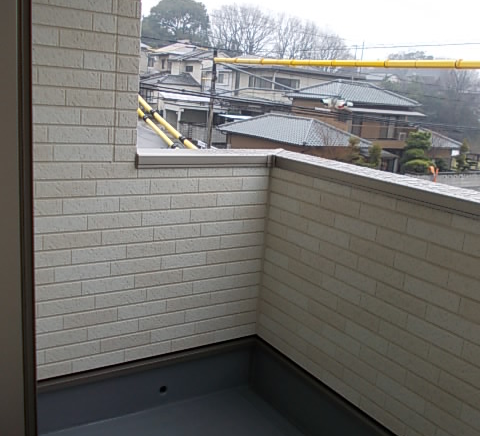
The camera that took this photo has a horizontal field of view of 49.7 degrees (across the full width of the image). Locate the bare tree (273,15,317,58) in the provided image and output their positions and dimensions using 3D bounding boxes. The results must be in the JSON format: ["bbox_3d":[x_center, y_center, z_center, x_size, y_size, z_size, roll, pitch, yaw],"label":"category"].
[{"bbox_3d":[8.356,-26.005,77.993,7.199,8.713,7.199,4,13,0],"label":"bare tree"}]

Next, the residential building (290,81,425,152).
[{"bbox_3d":[9.192,-7.253,41.103,8.600,6.900,6.100,-4,16,-33],"label":"residential building"}]

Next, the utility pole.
[{"bbox_3d":[-1.636,-5.060,28.120,0.320,7.936,0.320,4,13,0],"label":"utility pole"}]

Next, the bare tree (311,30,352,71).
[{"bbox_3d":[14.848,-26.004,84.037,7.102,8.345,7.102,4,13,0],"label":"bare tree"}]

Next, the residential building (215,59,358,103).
[{"bbox_3d":[5.310,-12.522,53.022,12.000,6.700,8.600,-4,16,-33],"label":"residential building"}]

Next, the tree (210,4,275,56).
[{"bbox_3d":[0.353,-25.562,74.133,9.139,9.361,9.139,4,13,0],"label":"tree"}]

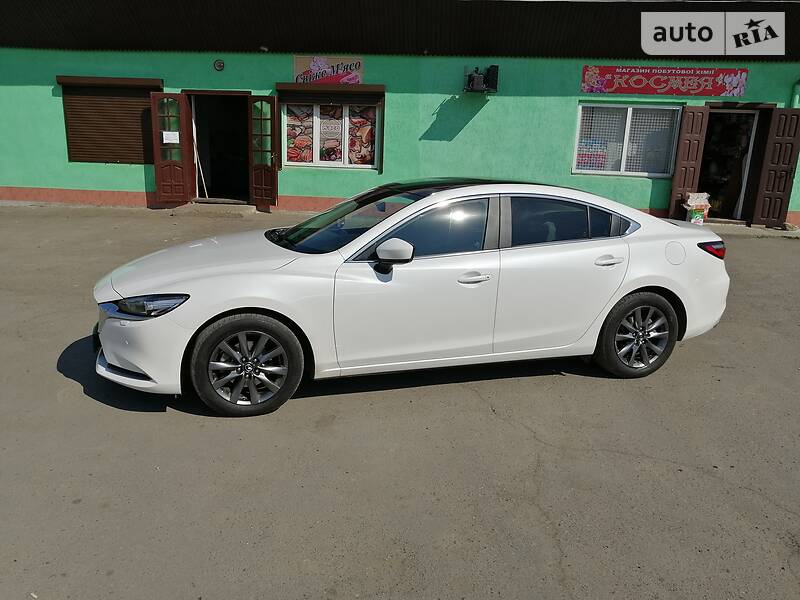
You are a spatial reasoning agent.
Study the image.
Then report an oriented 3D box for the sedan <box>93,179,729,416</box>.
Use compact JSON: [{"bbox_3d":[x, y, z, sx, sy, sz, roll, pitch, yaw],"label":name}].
[{"bbox_3d":[0.231,-0.237,4.946,4.870,1.450,1.860,-3,13,-17],"label":"sedan"}]

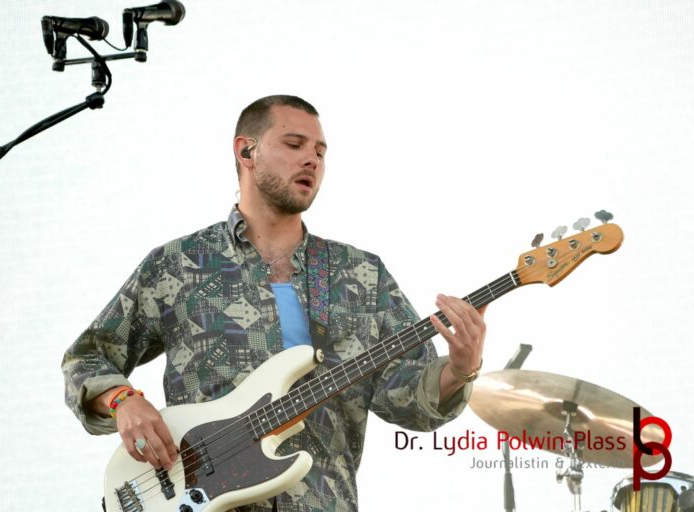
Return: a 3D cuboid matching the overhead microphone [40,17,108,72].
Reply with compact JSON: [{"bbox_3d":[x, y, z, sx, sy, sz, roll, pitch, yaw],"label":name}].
[{"bbox_3d":[-0.552,-0.429,9.750,0.180,0.114,0.054,-8,12,-44],"label":"overhead microphone"}]

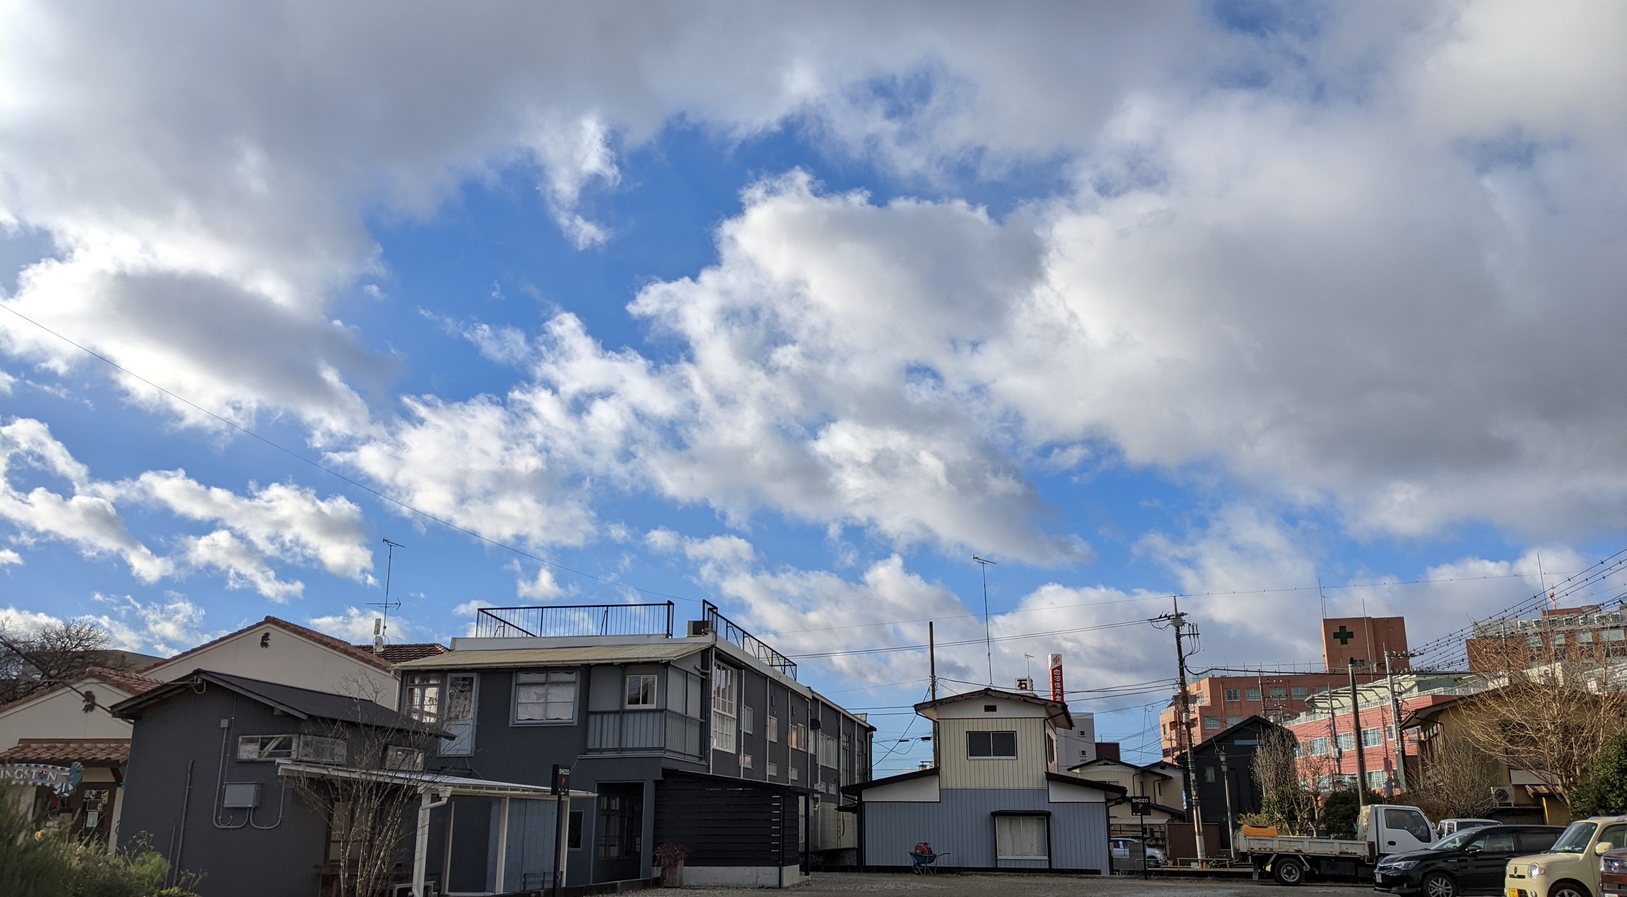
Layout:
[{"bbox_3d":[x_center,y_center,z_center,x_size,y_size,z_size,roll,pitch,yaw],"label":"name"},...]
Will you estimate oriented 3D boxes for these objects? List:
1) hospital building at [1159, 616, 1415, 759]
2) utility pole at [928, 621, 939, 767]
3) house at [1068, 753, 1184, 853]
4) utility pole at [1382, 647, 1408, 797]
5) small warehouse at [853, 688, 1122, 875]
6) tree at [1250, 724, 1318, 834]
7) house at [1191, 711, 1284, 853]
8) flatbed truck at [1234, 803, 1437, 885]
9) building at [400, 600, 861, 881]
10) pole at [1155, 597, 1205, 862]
[{"bbox_3d":[71.430,40.484,182.070,37.000,31.000,25.000,-2,-17,9],"label":"hospital building"},{"bbox_3d":[5.656,13.656,59.589,0.300,11.200,0.300,0,-17,0],"label":"utility pole"},{"bbox_3d":[19.446,21.677,76.404,7.200,5.592,9.000,-4,-17,14],"label":"house"},{"bbox_3d":[29.668,15.348,64.285,1.100,10.769,0.600,-8,-18,24],"label":"utility pole"},{"bbox_3d":[6.411,12.161,46.163,9.000,5.975,9.000,-3,-17,11],"label":"small warehouse"},{"bbox_3d":[18.681,13.823,50.138,2.700,5.482,2.500,0,-16,0],"label":"tree"},{"bbox_3d":[23.403,18.900,70.428,6.200,7.334,8.000,-4,-17,12],"label":"house"},{"bbox_3d":[13.806,10.627,33.885,4.800,2.020,1.750,-2,-17,6],"label":"flatbed truck"},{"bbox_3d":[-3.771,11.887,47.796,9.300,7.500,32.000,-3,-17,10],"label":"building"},{"bbox_3d":[17.018,12.764,57.749,1.900,11.907,1.000,-3,-17,10],"label":"pole"}]

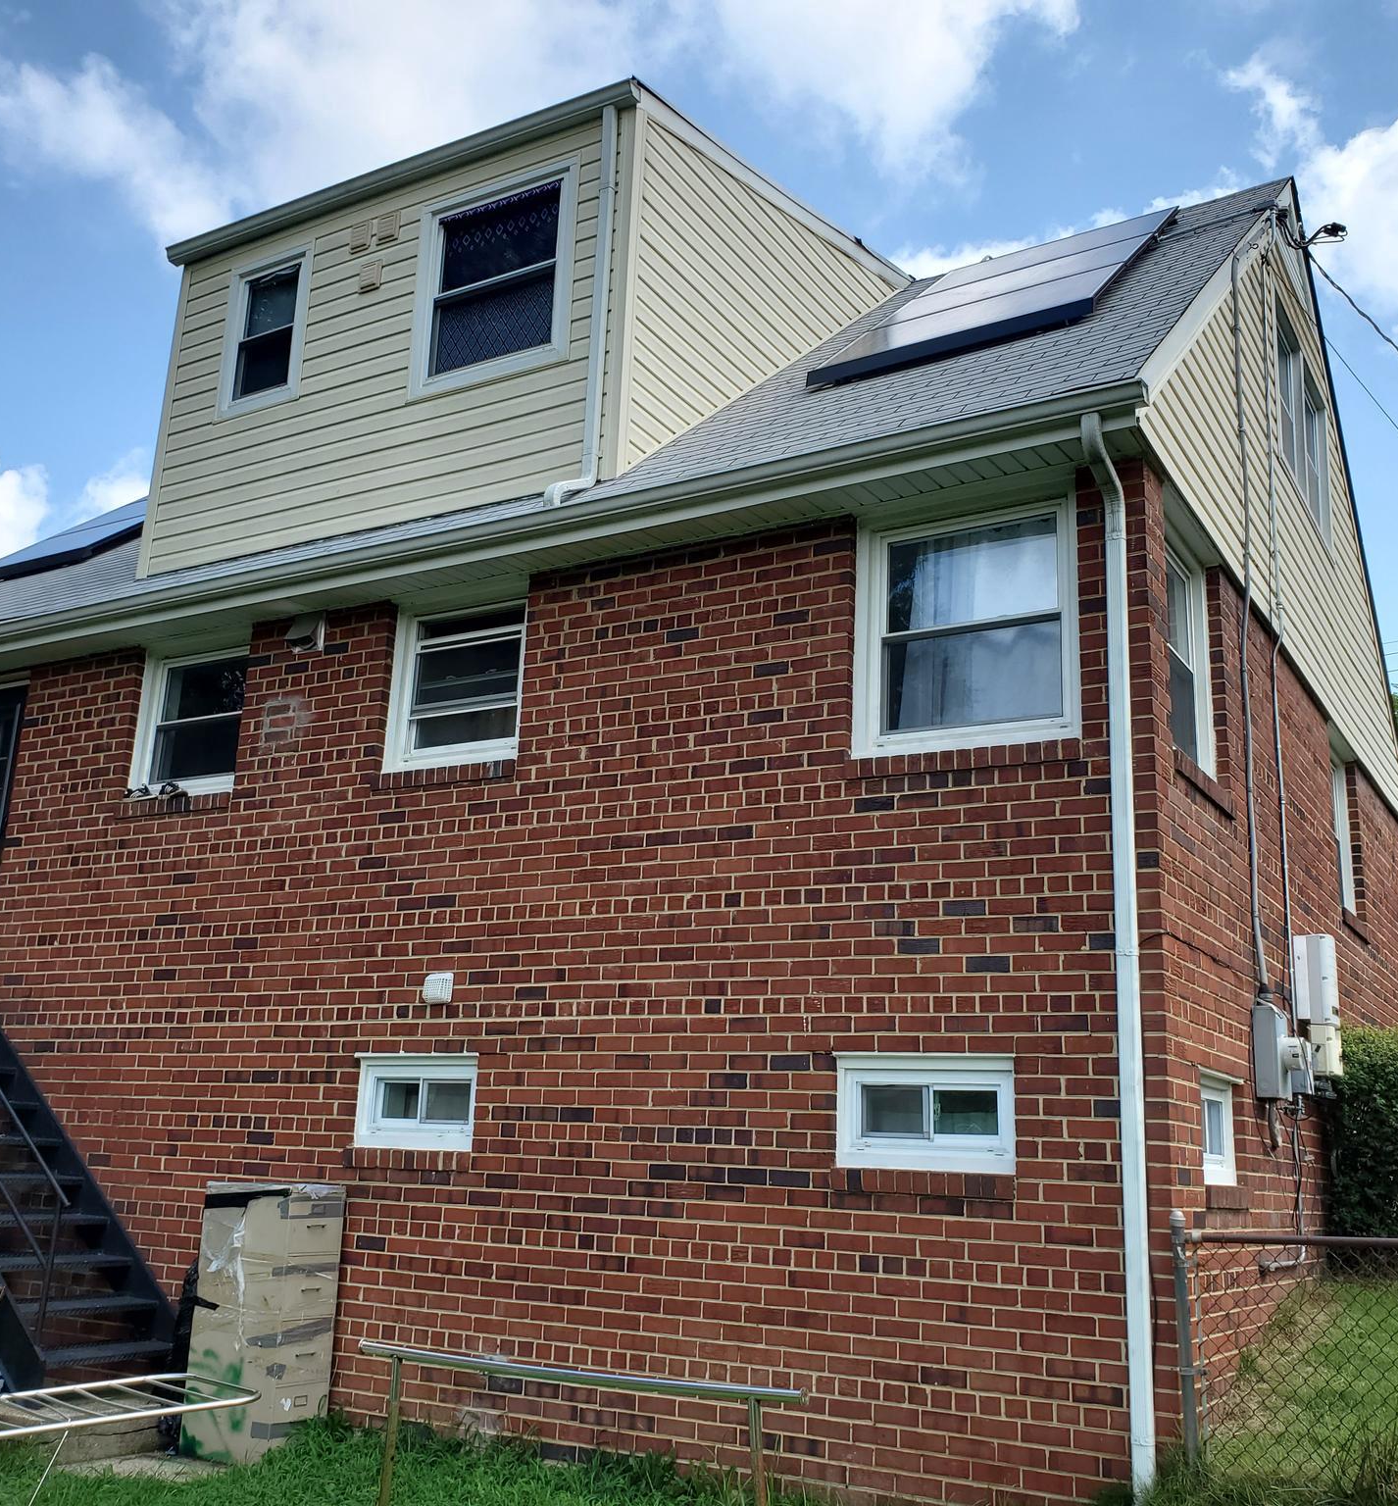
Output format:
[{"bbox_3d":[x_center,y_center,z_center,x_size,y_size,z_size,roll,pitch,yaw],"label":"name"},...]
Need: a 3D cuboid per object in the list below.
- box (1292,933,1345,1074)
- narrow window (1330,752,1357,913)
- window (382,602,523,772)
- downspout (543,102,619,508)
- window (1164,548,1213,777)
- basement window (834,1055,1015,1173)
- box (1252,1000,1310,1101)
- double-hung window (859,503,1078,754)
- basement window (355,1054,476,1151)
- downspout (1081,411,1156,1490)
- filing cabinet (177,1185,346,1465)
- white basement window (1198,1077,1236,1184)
[{"bbox_3d":[3.495,1.415,8.494,0.180,0.770,0.340,-7,-18,31],"label":"box"},{"bbox_3d":[4.561,0.516,10.785,0.120,1.160,1.040,-7,-18,31],"label":"narrow window"},{"bbox_3d":[-1.319,-0.354,8.373,0.995,0.900,0.100,-6,-17,30],"label":"window"},{"bbox_3d":[-0.643,-2.597,8.546,0.090,2.620,0.280,-6,-17,29],"label":"downspout"},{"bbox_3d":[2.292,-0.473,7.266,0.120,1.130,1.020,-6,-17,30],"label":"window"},{"bbox_3d":[0.948,1.506,6.319,0.810,0.477,0.100,-6,-17,30],"label":"basement window"},{"bbox_3d":[2.926,1.506,7.552,0.200,0.450,0.280,-7,-18,31],"label":"box"},{"bbox_3d":[1.216,-0.550,6.864,1.085,1.110,0.100,-6,-17,30],"label":"double-hung window"},{"bbox_3d":[-1.487,1.850,7.983,0.800,0.485,0.110,-6,-17,29],"label":"basement window"},{"bbox_3d":[1.624,0.639,5.875,0.085,4.180,0.380,-6,-17,30],"label":"downspout"},{"bbox_3d":[-2.250,2.950,7.800,0.660,1.310,0.380,-8,-18,33],"label":"filing cabinet"},{"bbox_3d":[2.221,1.649,6.603,0.100,0.465,0.820,-6,-17,30],"label":"white basement window"}]

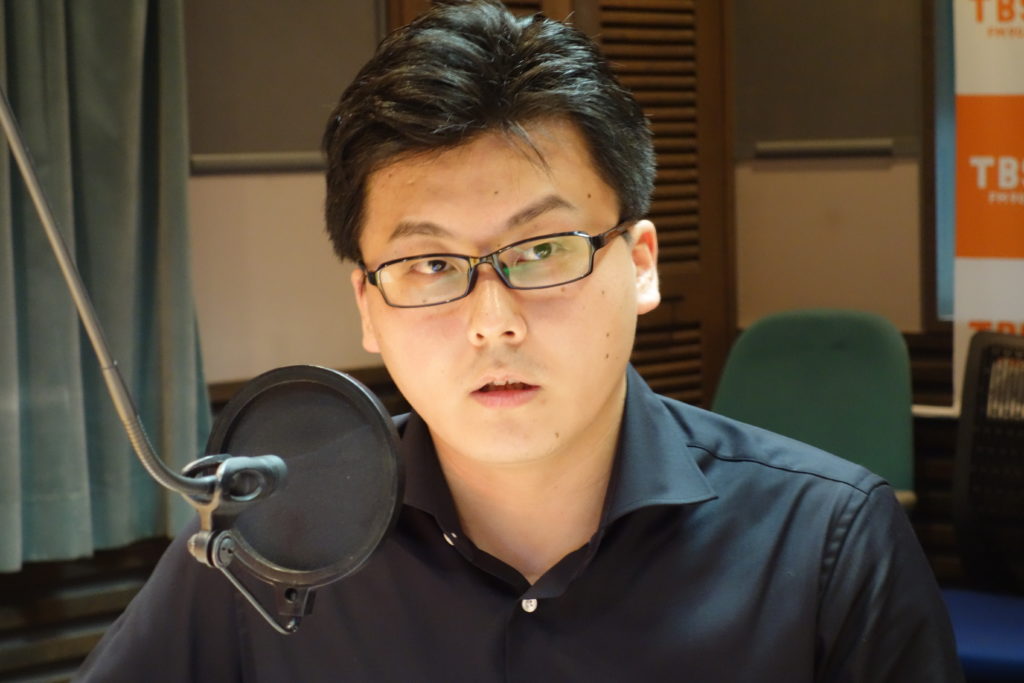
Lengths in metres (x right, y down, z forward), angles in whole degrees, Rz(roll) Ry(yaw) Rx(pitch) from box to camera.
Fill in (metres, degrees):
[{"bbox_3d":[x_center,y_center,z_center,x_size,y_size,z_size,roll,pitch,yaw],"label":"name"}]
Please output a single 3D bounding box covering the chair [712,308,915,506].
[{"bbox_3d":[0.453,0.419,5.032,0.570,0.910,0.570,1,5,32],"label":"chair"}]

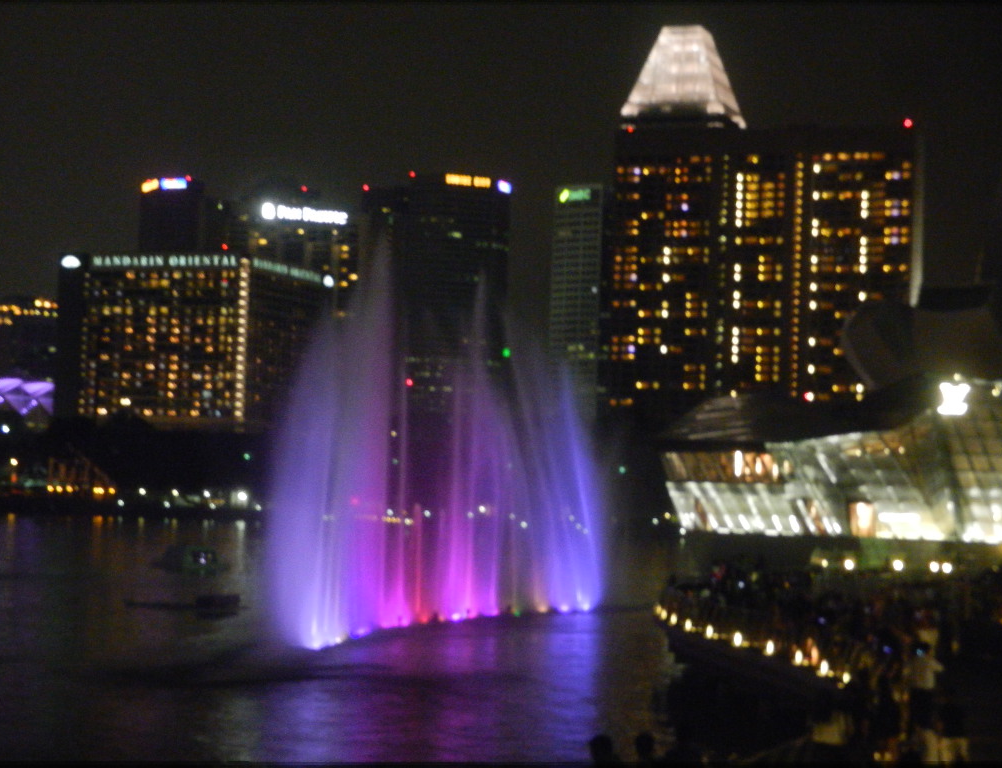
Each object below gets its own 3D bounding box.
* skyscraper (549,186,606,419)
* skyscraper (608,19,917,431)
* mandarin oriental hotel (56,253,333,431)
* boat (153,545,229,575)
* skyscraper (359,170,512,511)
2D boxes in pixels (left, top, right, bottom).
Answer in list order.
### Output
[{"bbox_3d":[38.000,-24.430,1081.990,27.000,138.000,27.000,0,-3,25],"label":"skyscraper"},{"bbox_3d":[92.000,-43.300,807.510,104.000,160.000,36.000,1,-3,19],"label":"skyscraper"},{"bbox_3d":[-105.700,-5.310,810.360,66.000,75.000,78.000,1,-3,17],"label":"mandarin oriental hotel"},{"bbox_3d":[-32.030,18.100,238.000,7.600,2.800,2.900,2,-3,-16],"label":"boat"},{"bbox_3d":[-37.000,-27.430,1320.940,78.000,186.000,50.000,2,-3,-12],"label":"skyscraper"}]

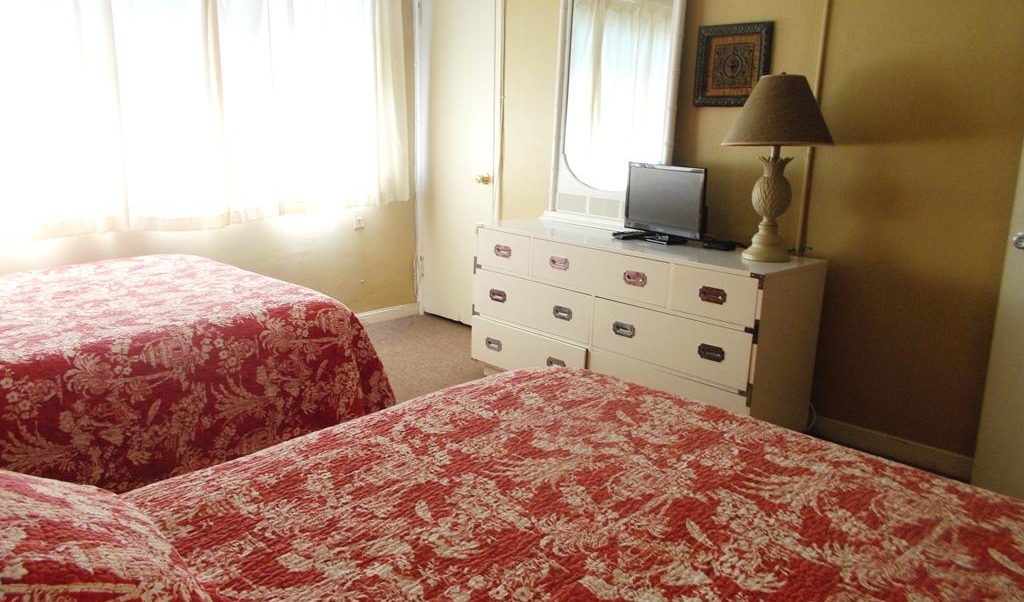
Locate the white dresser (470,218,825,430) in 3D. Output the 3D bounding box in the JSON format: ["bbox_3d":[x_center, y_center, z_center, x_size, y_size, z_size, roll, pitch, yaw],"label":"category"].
[{"bbox_3d":[0.500,0.106,3.424,0.439,0.758,1.562,-11,18,-41],"label":"white dresser"}]

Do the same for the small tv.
[{"bbox_3d":[0.657,-0.421,3.315,0.150,0.322,0.440,-9,17,-34],"label":"small tv"}]

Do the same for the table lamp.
[{"bbox_3d":[0.989,-0.498,2.888,0.418,0.684,0.418,-11,18,-41],"label":"table lamp"}]

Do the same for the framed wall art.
[{"bbox_3d":[0.921,-0.990,3.238,0.339,0.331,0.030,13,19,41],"label":"framed wall art"}]

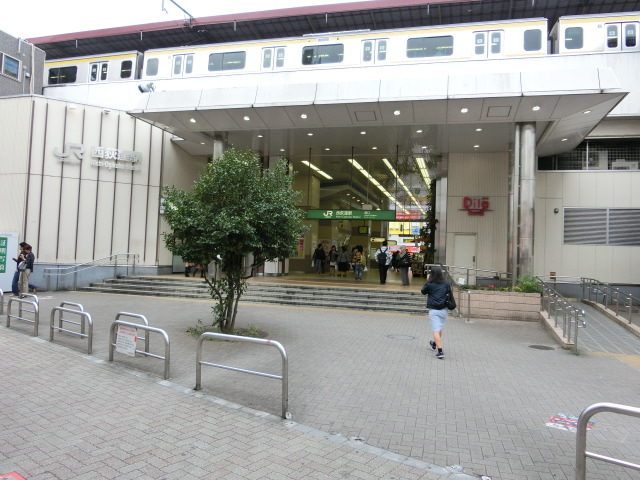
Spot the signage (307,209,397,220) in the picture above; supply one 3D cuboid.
[{"bbox_3d":[1.225,-0.967,17.808,3.520,0.400,0.180,2,-2,13],"label":"signage"}]

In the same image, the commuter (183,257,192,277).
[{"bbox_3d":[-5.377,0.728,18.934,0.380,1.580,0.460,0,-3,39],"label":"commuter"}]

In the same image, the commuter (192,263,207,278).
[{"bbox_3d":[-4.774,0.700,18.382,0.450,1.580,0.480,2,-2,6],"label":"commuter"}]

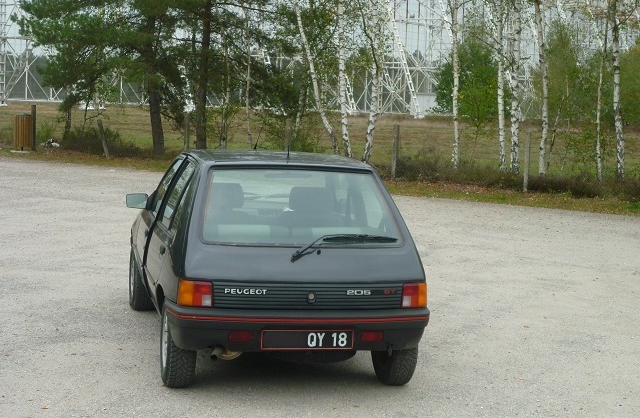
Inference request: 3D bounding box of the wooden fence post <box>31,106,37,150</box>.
[{"bbox_3d":[-8.150,-2.302,32.240,0.135,1.306,0.135,1,5,-14],"label":"wooden fence post"}]

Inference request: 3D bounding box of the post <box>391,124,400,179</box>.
[{"bbox_3d":[1.827,-1.382,27.362,0.125,1.321,0.125,3,5,4],"label":"post"}]

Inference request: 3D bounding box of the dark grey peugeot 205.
[{"bbox_3d":[-0.472,0.257,7.981,1.600,1.380,3.700,2,5,-14],"label":"dark grey peugeot 205"}]

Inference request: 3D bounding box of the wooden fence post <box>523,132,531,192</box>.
[{"bbox_3d":[4.634,-1.048,25.194,0.100,1.318,0.100,4,5,10],"label":"wooden fence post"}]

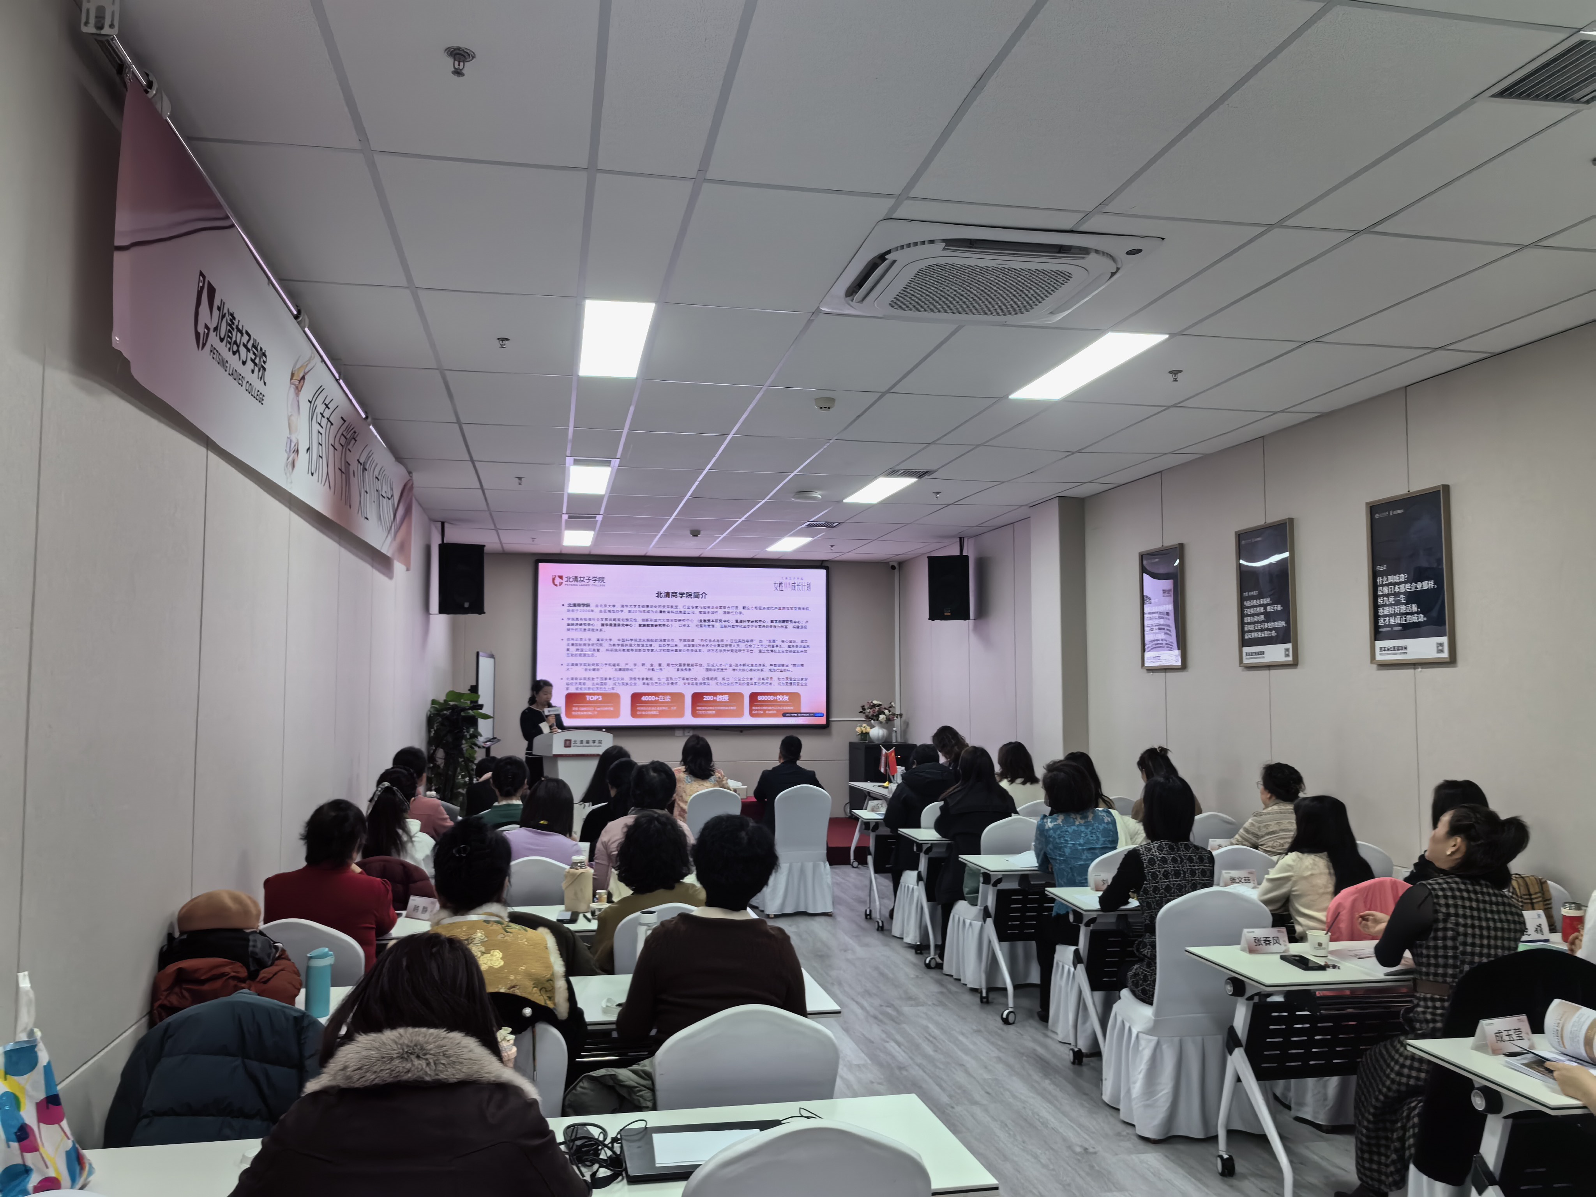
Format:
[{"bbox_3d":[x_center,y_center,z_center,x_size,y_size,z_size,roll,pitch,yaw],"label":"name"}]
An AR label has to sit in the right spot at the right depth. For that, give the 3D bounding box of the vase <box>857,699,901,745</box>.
[{"bbox_3d":[0.880,1.348,13.571,0.440,0.455,0.370,1,-4,-11],"label":"vase"}]

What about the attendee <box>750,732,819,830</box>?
[{"bbox_3d":[-0.107,1.623,9.145,0.500,1.250,0.740,1,-4,-13],"label":"attendee"}]

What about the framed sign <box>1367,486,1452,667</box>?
[{"bbox_3d":[2.925,-0.094,5.965,0.028,0.812,0.565,1,-4,-11],"label":"framed sign"}]

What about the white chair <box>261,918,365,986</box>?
[{"bbox_3d":[-1.589,1.441,4.006,0.440,0.900,0.520,1,-4,-11],"label":"white chair"}]

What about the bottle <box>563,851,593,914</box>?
[{"bbox_3d":[-0.844,1.091,4.793,0.110,0.215,0.100,1,-4,-11],"label":"bottle"}]

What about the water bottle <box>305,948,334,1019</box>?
[{"bbox_3d":[-1.295,1.036,3.370,0.070,0.180,0.074,1,-4,-11],"label":"water bottle"}]

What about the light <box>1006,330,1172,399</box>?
[{"bbox_3d":[1.302,-1.056,5.715,0.275,0.030,1.190,1,-4,-11],"label":"light"}]

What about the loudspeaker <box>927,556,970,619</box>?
[{"bbox_3d":[1.427,-0.096,11.652,0.360,0.590,0.340,-1,-4,15],"label":"loudspeaker"}]

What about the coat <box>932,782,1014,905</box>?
[{"bbox_3d":[1.008,1.401,7.172,0.450,0.710,0.420,2,-4,-19],"label":"coat"}]

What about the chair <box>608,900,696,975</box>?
[{"bbox_3d":[-0.442,1.464,4.284,0.440,0.900,0.520,1,-4,-11],"label":"chair"}]

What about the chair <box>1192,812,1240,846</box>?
[{"bbox_3d":[2.305,1.703,7.336,0.450,0.920,0.540,1,-4,-11],"label":"chair"}]

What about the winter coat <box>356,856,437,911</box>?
[{"bbox_3d":[-1.759,1.383,5.318,0.480,0.560,0.240,1,-4,-11],"label":"winter coat"}]

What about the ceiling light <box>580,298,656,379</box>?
[{"bbox_3d":[-0.789,-1.105,5.319,0.280,0.040,1.180,1,-4,-11],"label":"ceiling light"}]

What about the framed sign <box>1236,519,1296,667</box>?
[{"bbox_3d":[2.688,-0.012,7.169,0.035,0.810,0.560,1,-4,-11],"label":"framed sign"}]

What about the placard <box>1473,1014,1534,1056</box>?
[{"bbox_3d":[1.737,1.064,3.043,0.155,0.080,0.065,2,-4,-21],"label":"placard"}]

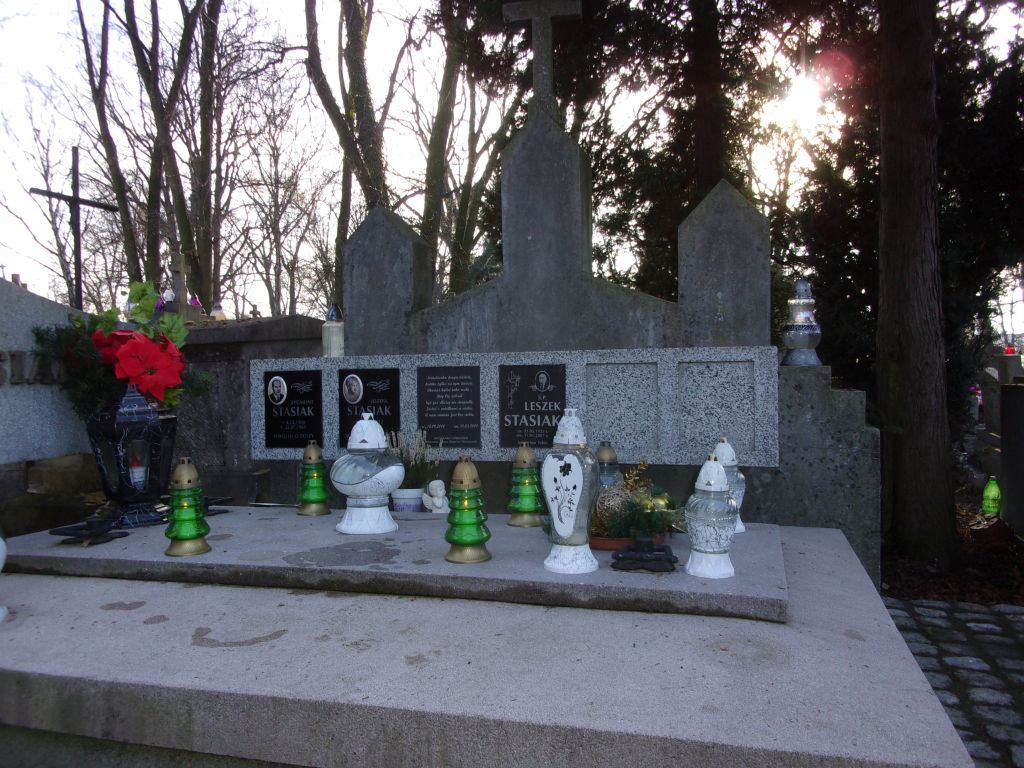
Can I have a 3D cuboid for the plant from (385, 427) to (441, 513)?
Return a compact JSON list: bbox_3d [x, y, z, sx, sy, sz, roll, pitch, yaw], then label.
[{"bbox_3d":[-0.358,0.308,2.950,0.190,0.300,0.180,-1,-1,0],"label":"plant"}]

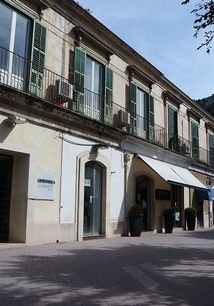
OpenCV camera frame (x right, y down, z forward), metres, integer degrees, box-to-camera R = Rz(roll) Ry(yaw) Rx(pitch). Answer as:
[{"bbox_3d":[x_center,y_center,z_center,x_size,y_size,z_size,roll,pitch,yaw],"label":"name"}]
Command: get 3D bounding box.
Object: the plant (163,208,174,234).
[{"bbox_3d":[3.364,3.688,16.700,0.530,1.273,0.530,-6,-13,35],"label":"plant"}]

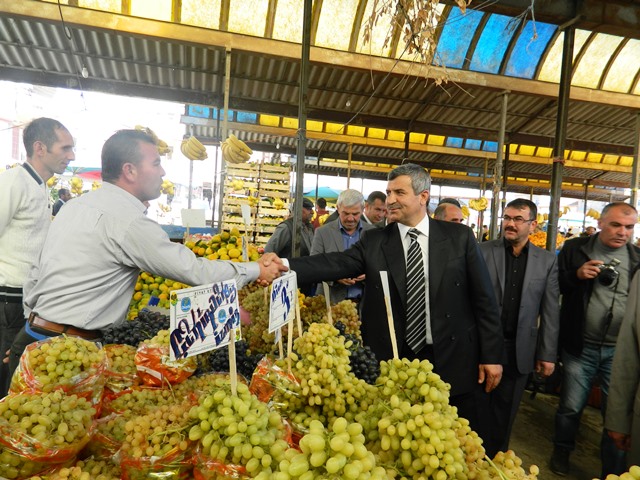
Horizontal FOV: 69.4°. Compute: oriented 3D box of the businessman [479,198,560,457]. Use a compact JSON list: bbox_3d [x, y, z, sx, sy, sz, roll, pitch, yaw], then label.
[{"bbox_3d":[1.085,0.613,2.650,0.530,1.700,0.340,5,4,30],"label":"businessman"}]

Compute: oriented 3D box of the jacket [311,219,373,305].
[{"bbox_3d":[0.165,0.250,2.930,0.520,0.740,0.360,3,4,0],"label":"jacket"}]

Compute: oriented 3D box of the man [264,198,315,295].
[{"bbox_3d":[-0.280,0.439,4.300,0.400,1.680,0.520,6,5,38],"label":"man"}]

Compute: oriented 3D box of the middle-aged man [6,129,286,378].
[{"bbox_3d":[-0.600,0.491,1.700,0.950,1.680,0.520,2,4,-23],"label":"middle-aged man"}]

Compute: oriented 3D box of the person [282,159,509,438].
[{"bbox_3d":[0.330,0.575,1.970,0.780,1.770,0.620,5,4,25],"label":"person"}]

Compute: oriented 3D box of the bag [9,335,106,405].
[{"bbox_3d":[-0.642,0.330,1.130,0.240,0.190,0.230,2,4,-20],"label":"bag"}]

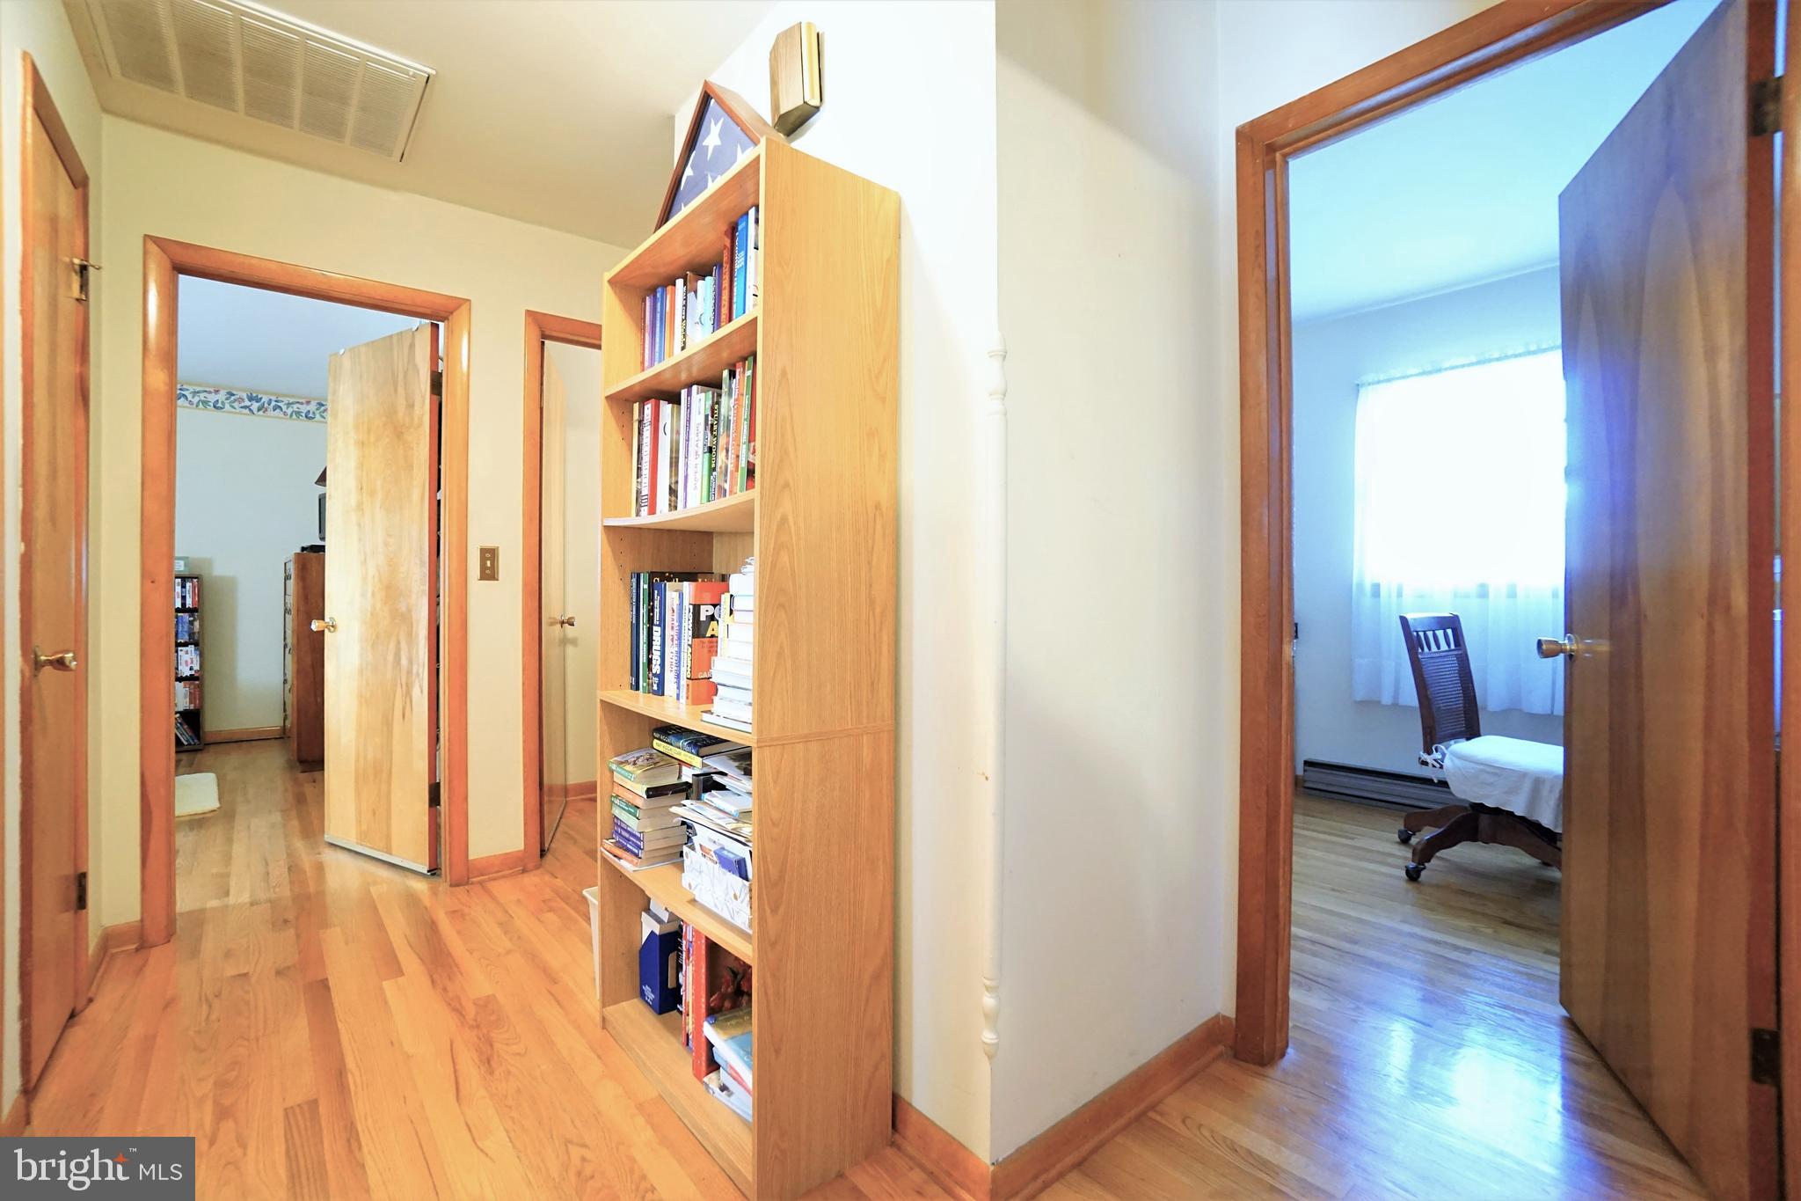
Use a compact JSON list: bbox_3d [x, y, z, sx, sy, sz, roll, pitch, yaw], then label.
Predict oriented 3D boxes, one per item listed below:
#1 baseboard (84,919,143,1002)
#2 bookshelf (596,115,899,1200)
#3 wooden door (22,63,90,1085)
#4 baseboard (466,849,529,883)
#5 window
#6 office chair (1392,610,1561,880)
[{"bbox_3d":[-2.176,0.982,2.071,0.085,0.088,0.360,0,0,-40],"label":"baseboard"},{"bbox_3d":[-0.358,0.128,1.611,0.287,1.800,0.730,0,0,-41],"label":"bookshelf"},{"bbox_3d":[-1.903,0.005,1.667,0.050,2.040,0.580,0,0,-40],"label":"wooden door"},{"bbox_3d":[-1.507,0.984,2.797,0.195,0.086,0.022,0,0,-40],"label":"baseboard"},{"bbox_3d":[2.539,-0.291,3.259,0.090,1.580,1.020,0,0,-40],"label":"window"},{"bbox_3d":[2.225,0.556,2.774,0.550,0.960,0.620,0,0,-31],"label":"office chair"}]

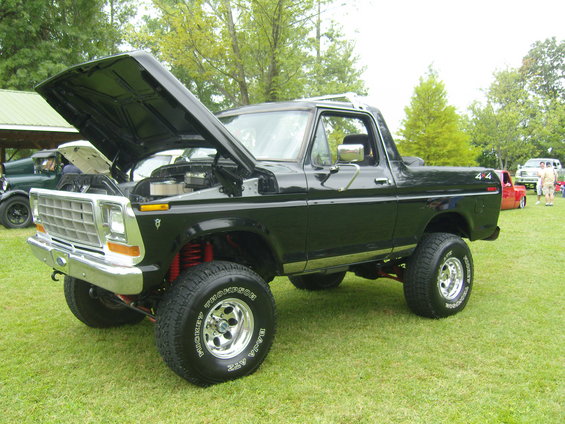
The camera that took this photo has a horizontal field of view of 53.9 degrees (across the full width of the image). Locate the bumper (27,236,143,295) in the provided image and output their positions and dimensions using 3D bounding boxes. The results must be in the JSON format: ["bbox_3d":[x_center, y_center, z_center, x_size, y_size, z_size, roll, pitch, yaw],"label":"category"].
[{"bbox_3d":[-1.527,0.362,4.084,0.230,0.190,1.930,-4,6,-40],"label":"bumper"}]

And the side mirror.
[{"bbox_3d":[0.518,-0.447,4.236,0.210,0.135,0.090,4,6,38],"label":"side mirror"}]

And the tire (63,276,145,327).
[{"bbox_3d":[-1.589,0.653,5.221,0.825,0.825,0.305,-4,6,-40],"label":"tire"}]

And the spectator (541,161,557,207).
[{"bbox_3d":[10.706,-1.129,22.300,0.600,1.730,0.380,1,5,6],"label":"spectator"}]

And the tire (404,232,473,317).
[{"bbox_3d":[1.581,0.641,5.588,0.825,0.825,0.305,-4,6,-40],"label":"tire"}]

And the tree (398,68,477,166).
[{"bbox_3d":[10.611,-5.697,38.000,5.300,8.296,5.300,2,5,16],"label":"tree"}]

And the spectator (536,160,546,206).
[{"bbox_3d":[10.884,-1.214,23.300,0.550,1.740,0.380,2,5,24],"label":"spectator"}]

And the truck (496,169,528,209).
[{"bbox_3d":[7.185,-0.822,20.323,1.700,1.400,4.700,5,6,44],"label":"truck"}]

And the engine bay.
[{"bbox_3d":[-1.089,-0.049,4.419,1.050,0.500,1.500,-4,6,-40],"label":"engine bay"}]

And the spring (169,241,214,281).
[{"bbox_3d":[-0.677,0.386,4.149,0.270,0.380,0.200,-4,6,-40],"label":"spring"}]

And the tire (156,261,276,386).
[{"bbox_3d":[-0.445,0.769,3.870,0.825,0.825,0.305,-4,6,-40],"label":"tire"}]

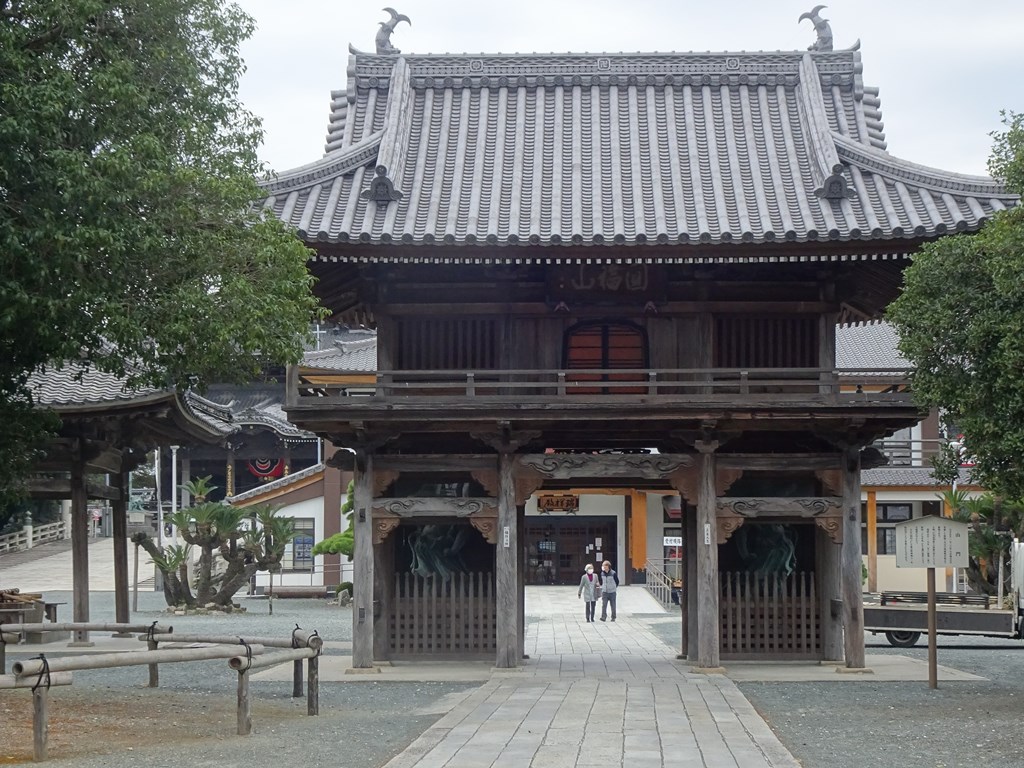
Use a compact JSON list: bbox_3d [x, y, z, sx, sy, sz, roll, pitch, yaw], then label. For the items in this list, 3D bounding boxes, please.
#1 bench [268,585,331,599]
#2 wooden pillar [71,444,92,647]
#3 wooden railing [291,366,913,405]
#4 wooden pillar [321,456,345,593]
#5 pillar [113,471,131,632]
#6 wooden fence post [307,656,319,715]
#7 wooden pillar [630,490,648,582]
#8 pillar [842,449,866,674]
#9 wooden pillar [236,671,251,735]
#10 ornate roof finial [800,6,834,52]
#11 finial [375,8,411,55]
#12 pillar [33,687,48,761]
[{"bbox_3d":[-8.378,8.230,60.729,2.450,0.540,0.450,0,-7,0],"label":"bench"},{"bbox_3d":[-8.119,3.018,28.968,0.300,3.694,0.300,-3,-8,1],"label":"wooden pillar"},{"bbox_3d":[1.320,0.025,22.203,9.167,0.545,0.160,0,-7,2],"label":"wooden railing"},{"bbox_3d":[-6.657,4.956,57.050,0.600,5.138,0.600,0,-7,2],"label":"wooden pillar"},{"bbox_3d":[-7.930,3.339,31.398,0.265,3.500,0.265,-2,-7,0],"label":"pillar"},{"bbox_3d":[-2.092,3.185,16.255,0.110,0.623,0.110,0,-7,2],"label":"wooden fence post"},{"bbox_3d":[4.768,5.742,57.598,0.520,3.500,0.520,0,-7,0],"label":"wooden pillar"},{"bbox_3d":[5.051,2.547,22.745,0.300,3.252,0.300,0,-7,2],"label":"pillar"},{"bbox_3d":[-2.519,2.999,14.556,0.120,0.610,0.120,0,-7,0],"label":"wooden pillar"},{"bbox_3d":[5.057,-5.904,25.555,0.581,0.813,0.340,0,-7,2],"label":"ornate roof finial"},{"bbox_3d":[-1.999,-5.911,25.779,0.597,0.803,0.340,0,-7,2],"label":"finial"},{"bbox_3d":[-3.851,2.779,12.631,0.120,0.610,0.120,0,-7,0],"label":"pillar"}]

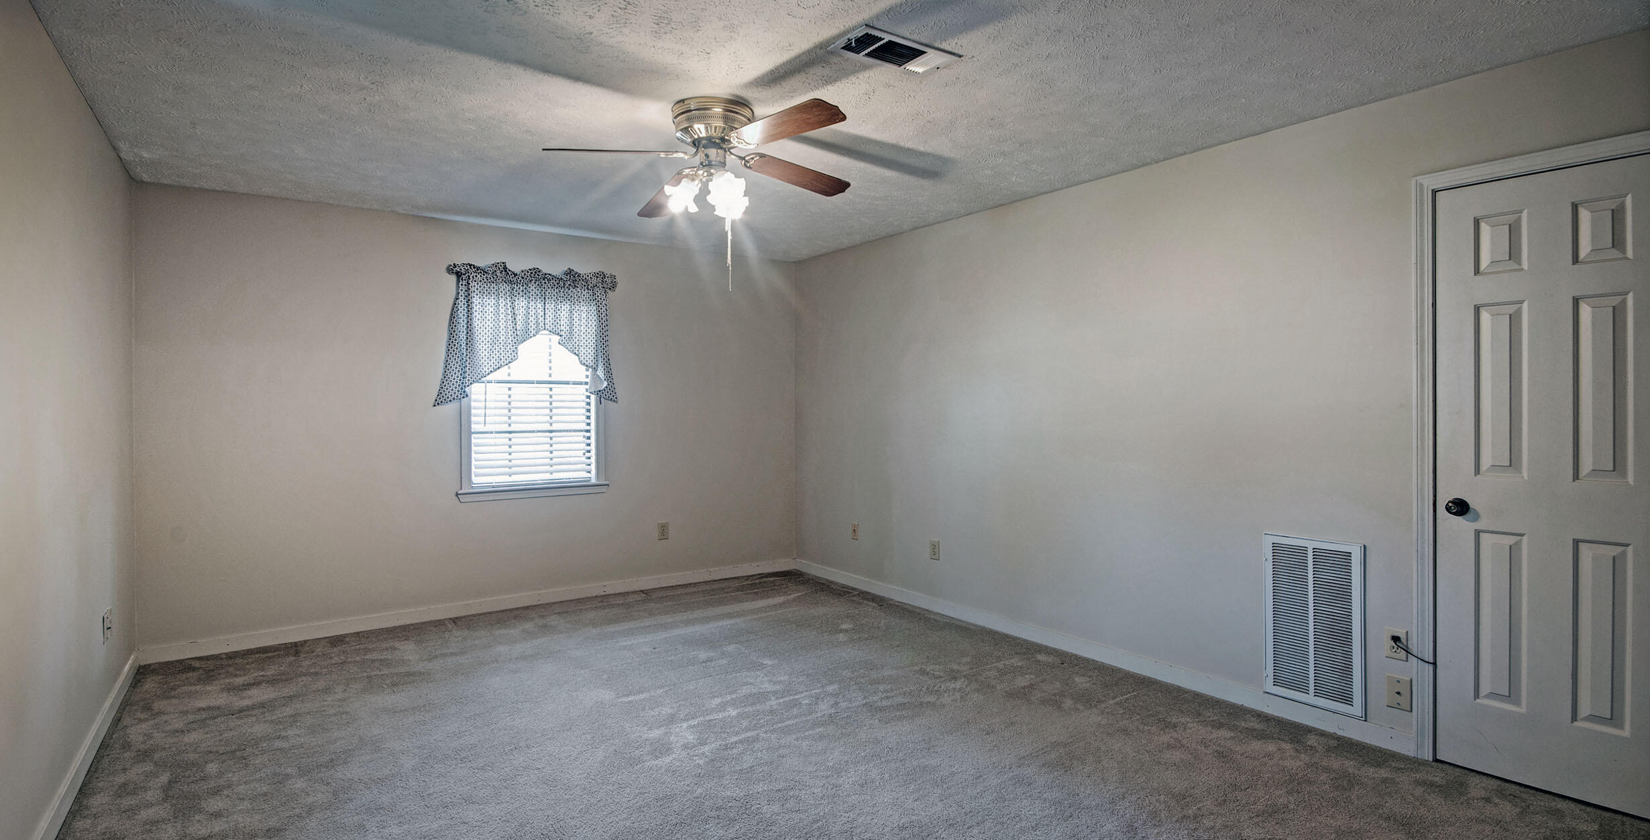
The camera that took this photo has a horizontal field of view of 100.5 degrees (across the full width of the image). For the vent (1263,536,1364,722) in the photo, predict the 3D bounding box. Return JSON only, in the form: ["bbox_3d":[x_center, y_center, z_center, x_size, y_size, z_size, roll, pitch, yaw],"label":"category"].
[{"bbox_3d":[1.997,0.835,2.812,0.035,0.692,0.348,-1,1,-40],"label":"vent"}]

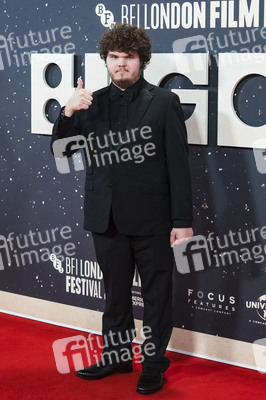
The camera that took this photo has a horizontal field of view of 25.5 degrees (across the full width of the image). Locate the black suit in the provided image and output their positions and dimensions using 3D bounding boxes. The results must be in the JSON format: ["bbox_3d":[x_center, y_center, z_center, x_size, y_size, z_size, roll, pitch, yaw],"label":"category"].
[{"bbox_3d":[-0.058,0.145,2.974,0.700,1.500,0.400,5,10,28],"label":"black suit"}]

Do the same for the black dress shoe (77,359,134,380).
[{"bbox_3d":[-0.150,0.878,3.149,0.300,0.108,0.108,-3,9,-18],"label":"black dress shoe"}]

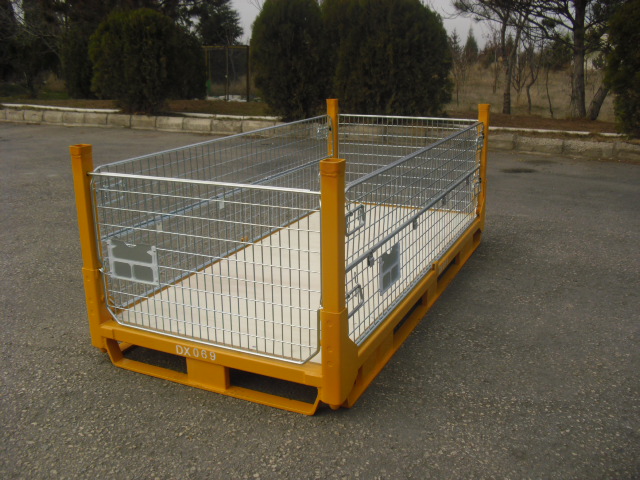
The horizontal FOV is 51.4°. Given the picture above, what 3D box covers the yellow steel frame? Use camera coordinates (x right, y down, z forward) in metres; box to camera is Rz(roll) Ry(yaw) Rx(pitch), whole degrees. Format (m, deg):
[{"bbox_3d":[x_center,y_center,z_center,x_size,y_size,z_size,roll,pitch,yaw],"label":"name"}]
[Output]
[{"bbox_3d":[0.095,-0.237,4.728,1.515,1.222,3.313,7,18,24],"label":"yellow steel frame"}]

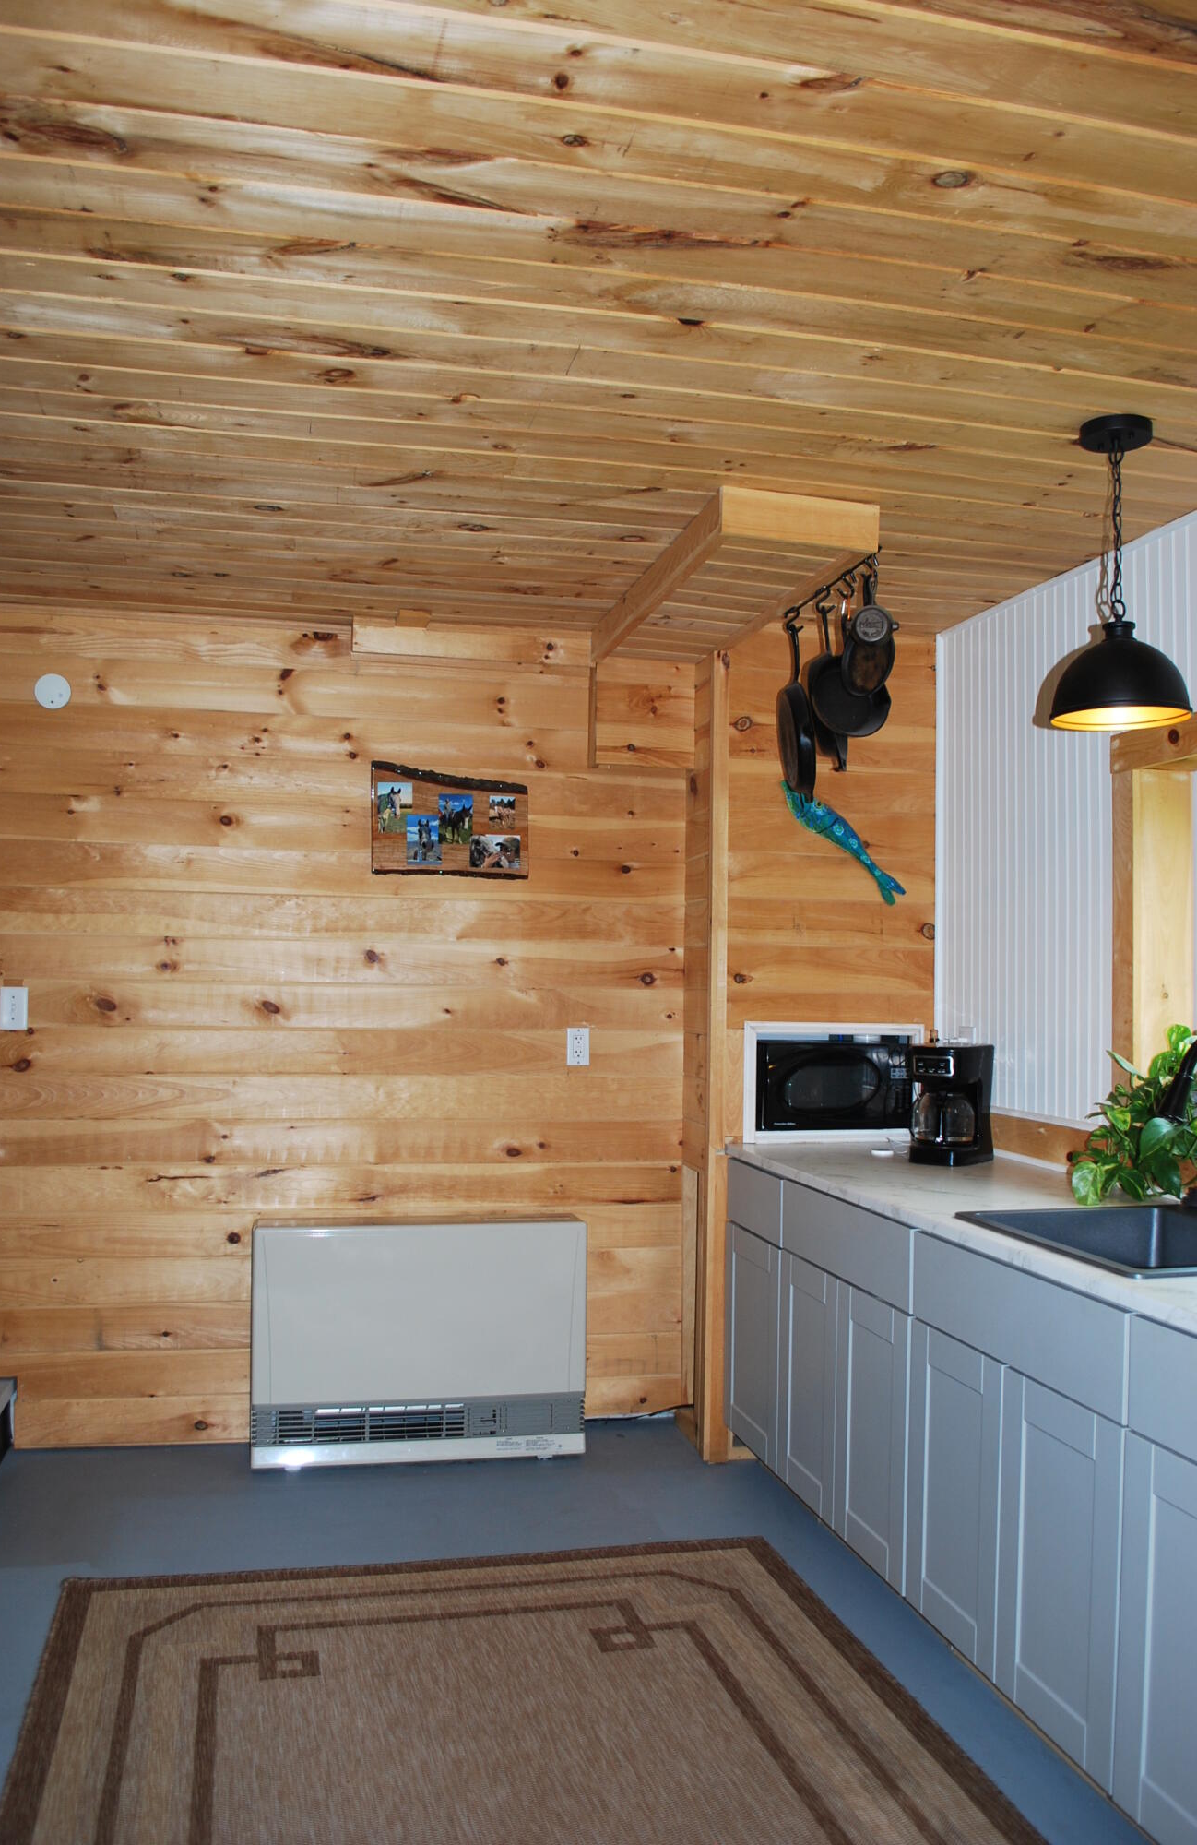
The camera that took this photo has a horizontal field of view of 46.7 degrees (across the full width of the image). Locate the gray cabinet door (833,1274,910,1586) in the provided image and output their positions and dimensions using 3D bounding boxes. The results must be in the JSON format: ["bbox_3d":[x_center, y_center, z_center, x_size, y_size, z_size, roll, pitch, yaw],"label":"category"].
[{"bbox_3d":[0.604,1.108,3.043,0.020,0.593,0.382,1,-3,-13],"label":"gray cabinet door"}]

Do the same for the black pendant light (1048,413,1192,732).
[{"bbox_3d":[1.044,-0.702,2.783,0.268,0.592,0.268,1,-3,-13],"label":"black pendant light"}]

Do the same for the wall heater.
[{"bbox_3d":[-0.518,1.214,4.069,0.935,0.672,0.260,1,-3,-10],"label":"wall heater"}]

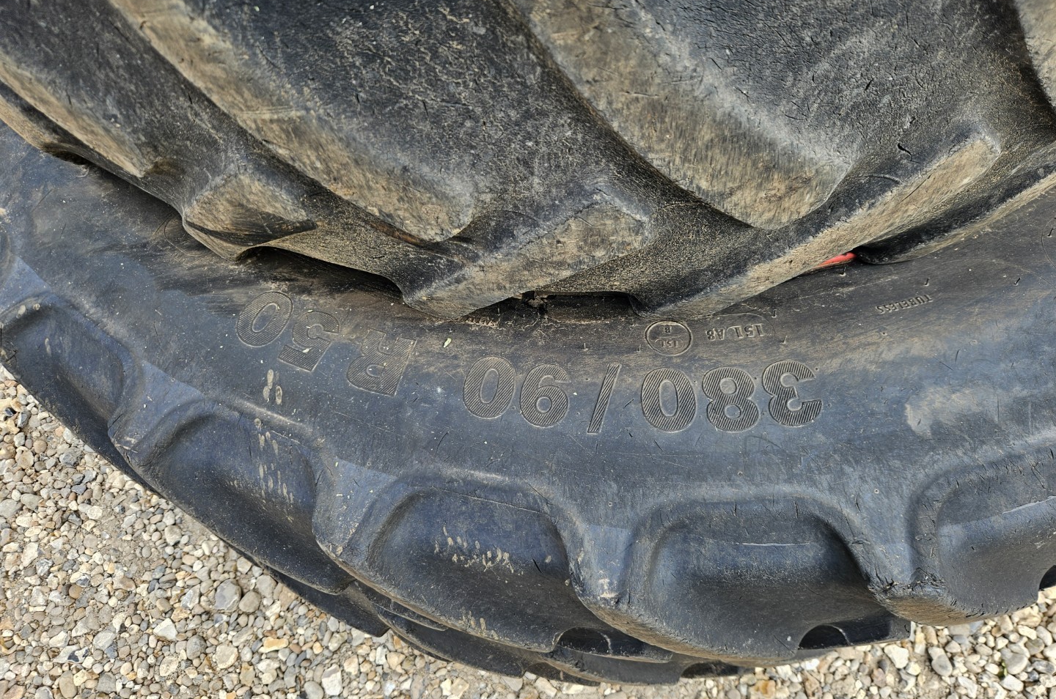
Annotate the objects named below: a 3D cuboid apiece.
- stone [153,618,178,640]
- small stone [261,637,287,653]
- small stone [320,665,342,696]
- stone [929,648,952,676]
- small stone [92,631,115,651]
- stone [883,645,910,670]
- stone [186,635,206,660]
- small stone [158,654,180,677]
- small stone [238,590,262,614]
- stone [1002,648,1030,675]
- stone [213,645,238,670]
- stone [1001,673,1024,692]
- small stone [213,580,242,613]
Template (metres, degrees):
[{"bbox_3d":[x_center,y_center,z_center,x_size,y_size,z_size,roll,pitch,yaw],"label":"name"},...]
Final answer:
[{"bbox_3d":[-0.641,0.499,1.249,0.041,0.023,0.030,15,73,11],"label":"stone"},{"bbox_3d":[-0.448,0.524,1.240,0.044,0.018,0.026,1,66,7],"label":"small stone"},{"bbox_3d":[-0.334,0.563,1.191,0.032,0.022,0.046,-10,70,3],"label":"small stone"},{"bbox_3d":[0.648,0.493,1.104,0.023,0.016,0.043,-14,70,2],"label":"stone"},{"bbox_3d":[-0.771,0.529,1.275,0.038,0.021,0.031,-2,66,6],"label":"small stone"},{"bbox_3d":[0.598,0.492,1.131,0.030,0.021,0.037,-30,66,-7],"label":"stone"},{"bbox_3d":[-0.594,0.531,1.253,0.034,0.023,0.038,-18,65,-2],"label":"stone"},{"bbox_3d":[-0.628,0.555,1.227,0.024,0.017,0.033,5,71,8],"label":"small stone"},{"bbox_3d":[-0.503,0.460,1.275,0.036,0.024,0.038,24,71,16],"label":"small stone"},{"bbox_3d":[0.761,0.486,1.093,0.032,0.024,0.034,5,71,8],"label":"stone"},{"bbox_3d":[-0.534,0.546,1.240,0.041,0.026,0.038,2,66,8],"label":"stone"},{"bbox_3d":[0.749,0.517,1.084,0.026,0.012,0.018,26,76,14],"label":"stone"},{"bbox_3d":[-0.537,0.441,1.257,0.045,0.033,0.050,-1,71,6],"label":"small stone"}]

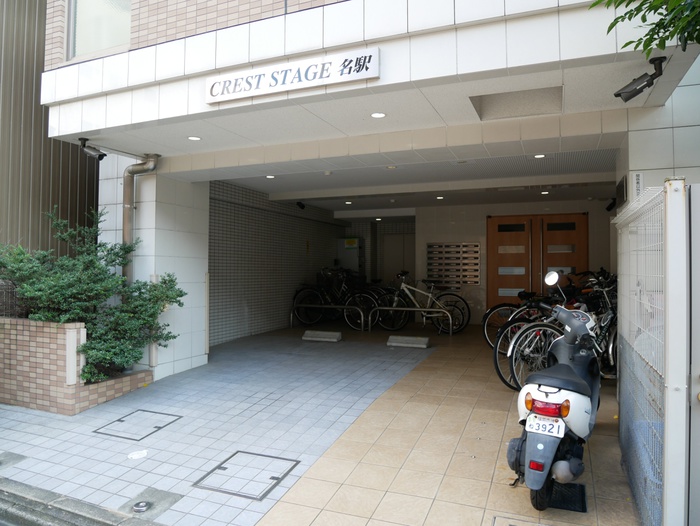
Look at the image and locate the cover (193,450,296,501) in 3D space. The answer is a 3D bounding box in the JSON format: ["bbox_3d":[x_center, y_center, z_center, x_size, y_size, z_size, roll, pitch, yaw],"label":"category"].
[{"bbox_3d":[-0.706,1.483,3.395,0.532,0.030,0.522,0,5,22],"label":"cover"}]

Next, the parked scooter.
[{"bbox_3d":[1.421,0.785,3.290,0.660,1.220,1.680,1,6,33],"label":"parked scooter"}]

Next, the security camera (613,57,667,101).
[{"bbox_3d":[1.723,-1.077,2.865,0.260,0.220,0.100,-7,-4,26],"label":"security camera"}]

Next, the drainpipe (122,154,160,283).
[{"bbox_3d":[-2.306,-0.002,5.355,0.537,2.297,0.140,0,-1,22],"label":"drainpipe"}]

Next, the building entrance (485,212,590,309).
[{"bbox_3d":[3.652,0.154,9.513,1.854,2.198,0.100,0,-1,22],"label":"building entrance"}]

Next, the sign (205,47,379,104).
[{"bbox_3d":[-0.445,-1.321,3.502,1.396,0.192,0.050,0,-1,22],"label":"sign"}]

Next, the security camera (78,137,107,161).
[{"bbox_3d":[-2.421,-1.061,4.547,0.265,0.210,0.100,6,0,13],"label":"security camera"}]

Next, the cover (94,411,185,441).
[{"bbox_3d":[-1.875,1.449,4.330,0.534,0.030,0.513,0,5,22],"label":"cover"}]

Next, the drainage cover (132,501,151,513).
[{"bbox_3d":[-1.293,1.513,3.013,0.105,0.035,0.105,-2,5,0],"label":"drainage cover"}]

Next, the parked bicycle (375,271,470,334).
[{"bbox_3d":[1.260,0.704,8.605,1.710,1.050,0.600,0,-1,23],"label":"parked bicycle"}]

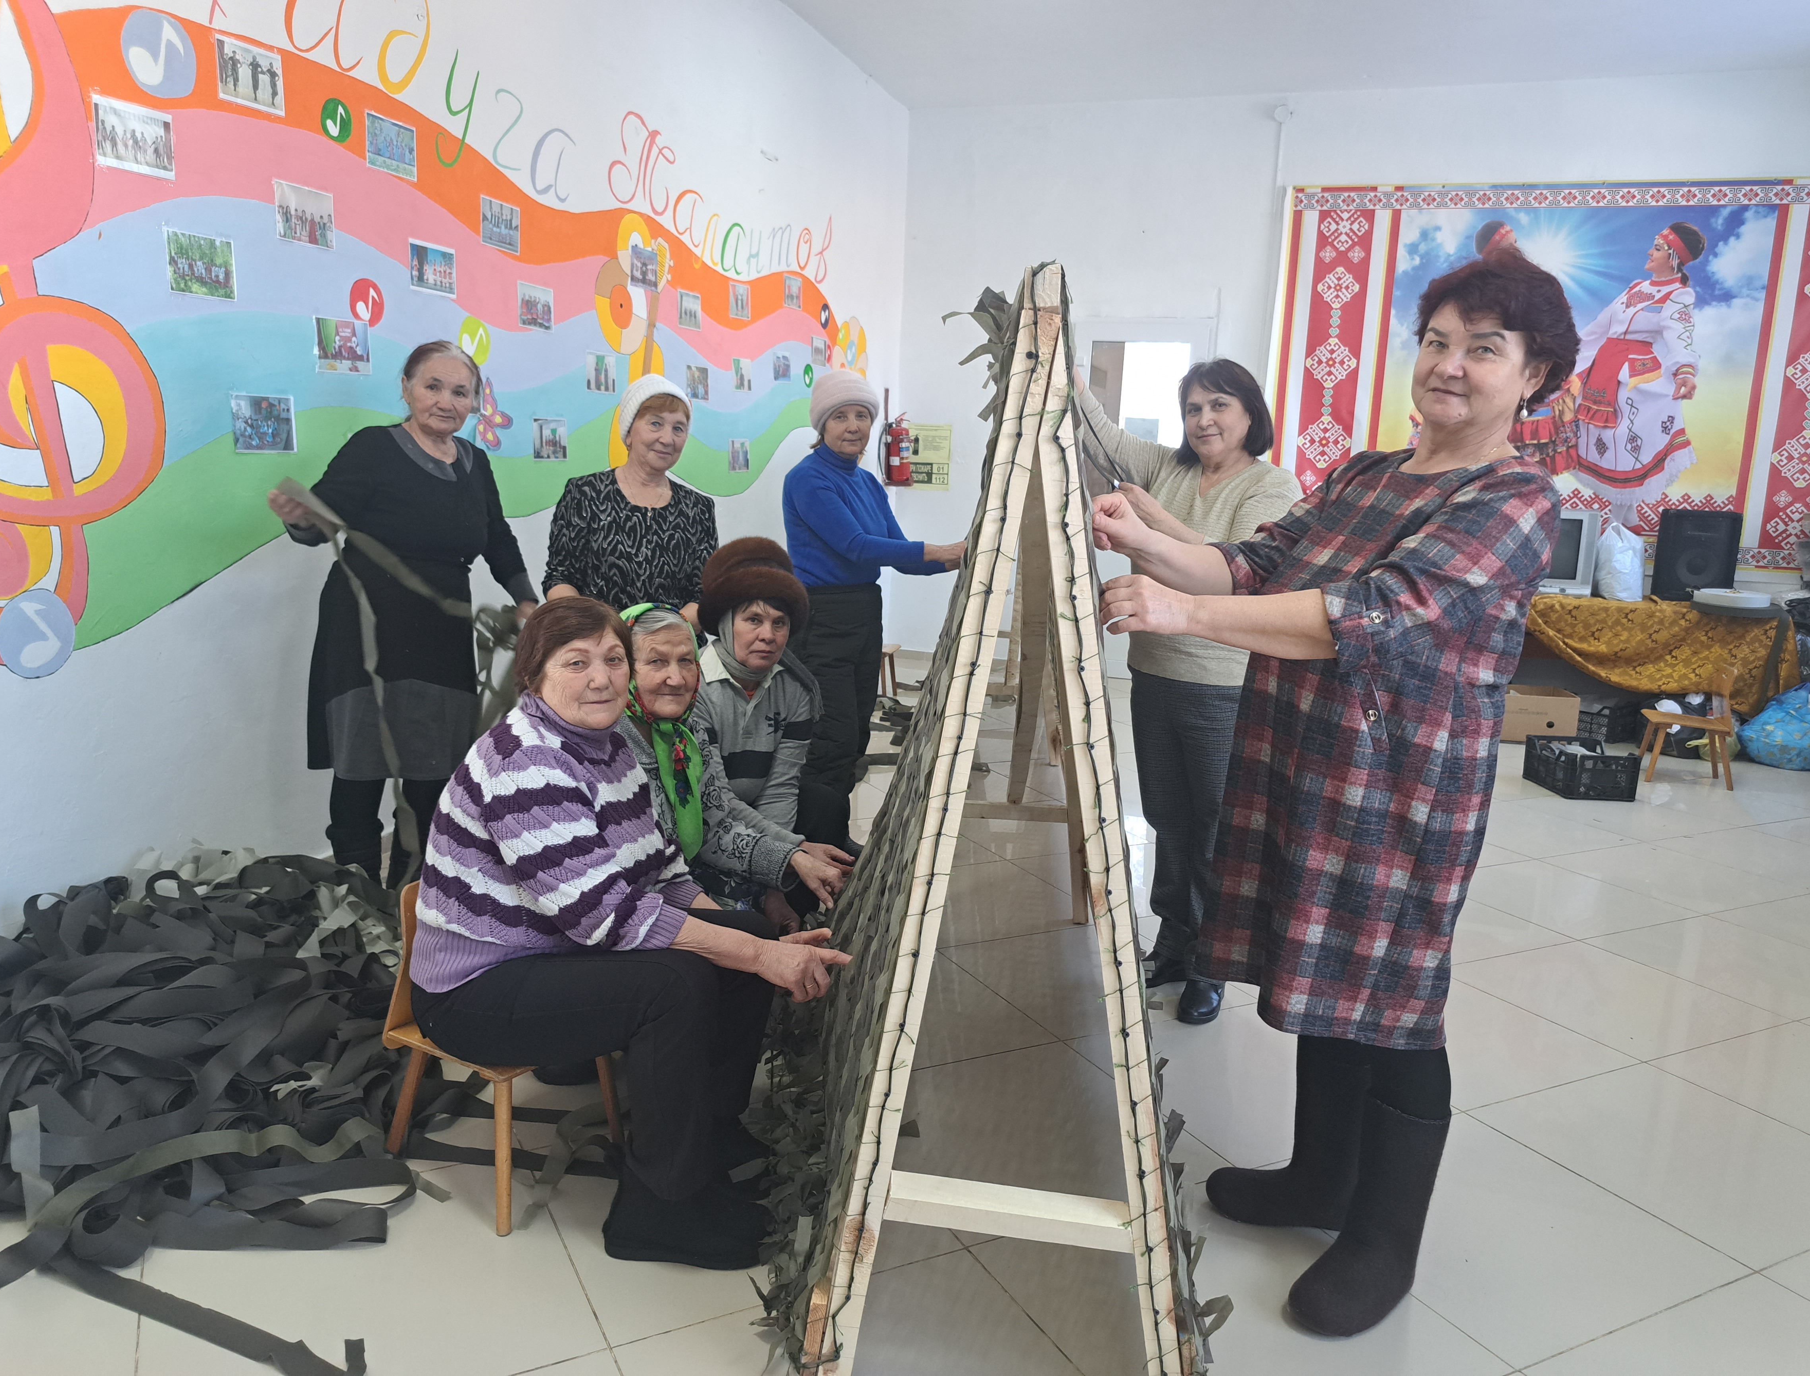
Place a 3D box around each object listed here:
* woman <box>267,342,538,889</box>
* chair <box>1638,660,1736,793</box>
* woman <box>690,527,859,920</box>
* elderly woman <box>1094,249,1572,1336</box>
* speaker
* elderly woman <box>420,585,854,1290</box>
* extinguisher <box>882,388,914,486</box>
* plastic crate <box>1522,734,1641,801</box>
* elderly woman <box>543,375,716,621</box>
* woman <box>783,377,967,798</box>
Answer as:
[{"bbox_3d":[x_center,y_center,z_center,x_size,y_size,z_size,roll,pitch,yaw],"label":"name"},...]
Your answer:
[{"bbox_3d":[-1.356,-0.136,3.417,0.600,1.570,0.420,-5,12,-37],"label":"woman"},{"bbox_3d":[3.572,0.157,5.810,0.340,0.545,0.290,6,11,20],"label":"chair"},{"bbox_3d":[-0.377,0.173,3.261,0.480,1.090,0.580,-6,13,-39],"label":"woman"},{"bbox_3d":[0.604,0.173,1.935,0.680,1.620,0.460,-1,11,-20],"label":"elderly woman"},{"bbox_3d":[4.195,-0.706,6.736,0.325,0.470,0.290,5,10,17],"label":"speaker"},{"bbox_3d":[-0.465,0.382,2.191,0.780,1.040,0.480,5,10,18],"label":"elderly woman"},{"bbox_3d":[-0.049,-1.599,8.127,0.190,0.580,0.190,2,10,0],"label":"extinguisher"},{"bbox_3d":[2.964,0.350,5.579,0.300,0.195,0.385,2,10,0],"label":"plastic crate"},{"bbox_3d":[-0.785,-0.136,3.687,0.500,1.520,0.340,-3,11,-27],"label":"elderly woman"},{"bbox_3d":[-0.092,-0.217,4.104,0.580,1.590,0.480,9,12,34],"label":"woman"}]

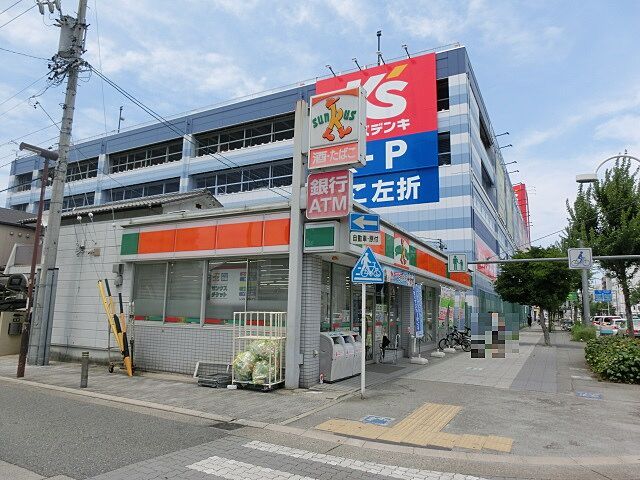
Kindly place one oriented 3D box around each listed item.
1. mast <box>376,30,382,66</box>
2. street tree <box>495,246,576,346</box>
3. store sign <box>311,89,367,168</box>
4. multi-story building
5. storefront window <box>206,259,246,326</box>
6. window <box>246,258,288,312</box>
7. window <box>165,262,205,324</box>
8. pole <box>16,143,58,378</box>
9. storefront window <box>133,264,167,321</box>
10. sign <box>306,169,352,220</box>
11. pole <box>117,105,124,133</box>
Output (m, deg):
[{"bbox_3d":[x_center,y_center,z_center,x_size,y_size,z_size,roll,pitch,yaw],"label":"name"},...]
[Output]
[{"bbox_3d":[4.108,-13.137,30.633,0.320,2.820,0.320,-4,-10,28],"label":"mast"},{"bbox_3d":[10.782,2.827,22.200,3.800,4.950,3.700,1,-9,0],"label":"street tree"},{"bbox_3d":[0.382,-2.316,9.475,1.170,1.620,0.370,-4,-10,27],"label":"store sign"},{"bbox_3d":[-0.414,2.283,61.758,50.400,18.000,55.000,-4,-10,28],"label":"multi-story building"},{"bbox_3d":[-2.212,1.222,10.375,1.250,1.601,0.100,-4,-10,27],"label":"storefront window"},{"bbox_3d":[-1.132,1.151,9.825,1.189,1.611,0.100,-4,-10,27],"label":"window"},{"bbox_3d":[-3.331,1.287,10.946,1.265,1.595,0.100,-4,-10,27],"label":"window"},{"bbox_3d":[-6.693,0.433,10.156,0.200,5.260,0.900,-4,-10,27],"label":"pole"},{"bbox_3d":[-4.429,1.349,11.507,1.214,1.595,0.100,-4,-10,27],"label":"storefront window"},{"bbox_3d":[0.206,-0.926,9.335,0.990,0.970,0.160,-4,-10,27],"label":"sign"},{"bbox_3d":[-19.449,-11.651,43.130,0.400,3.050,0.400,-4,-10,28],"label":"pole"}]

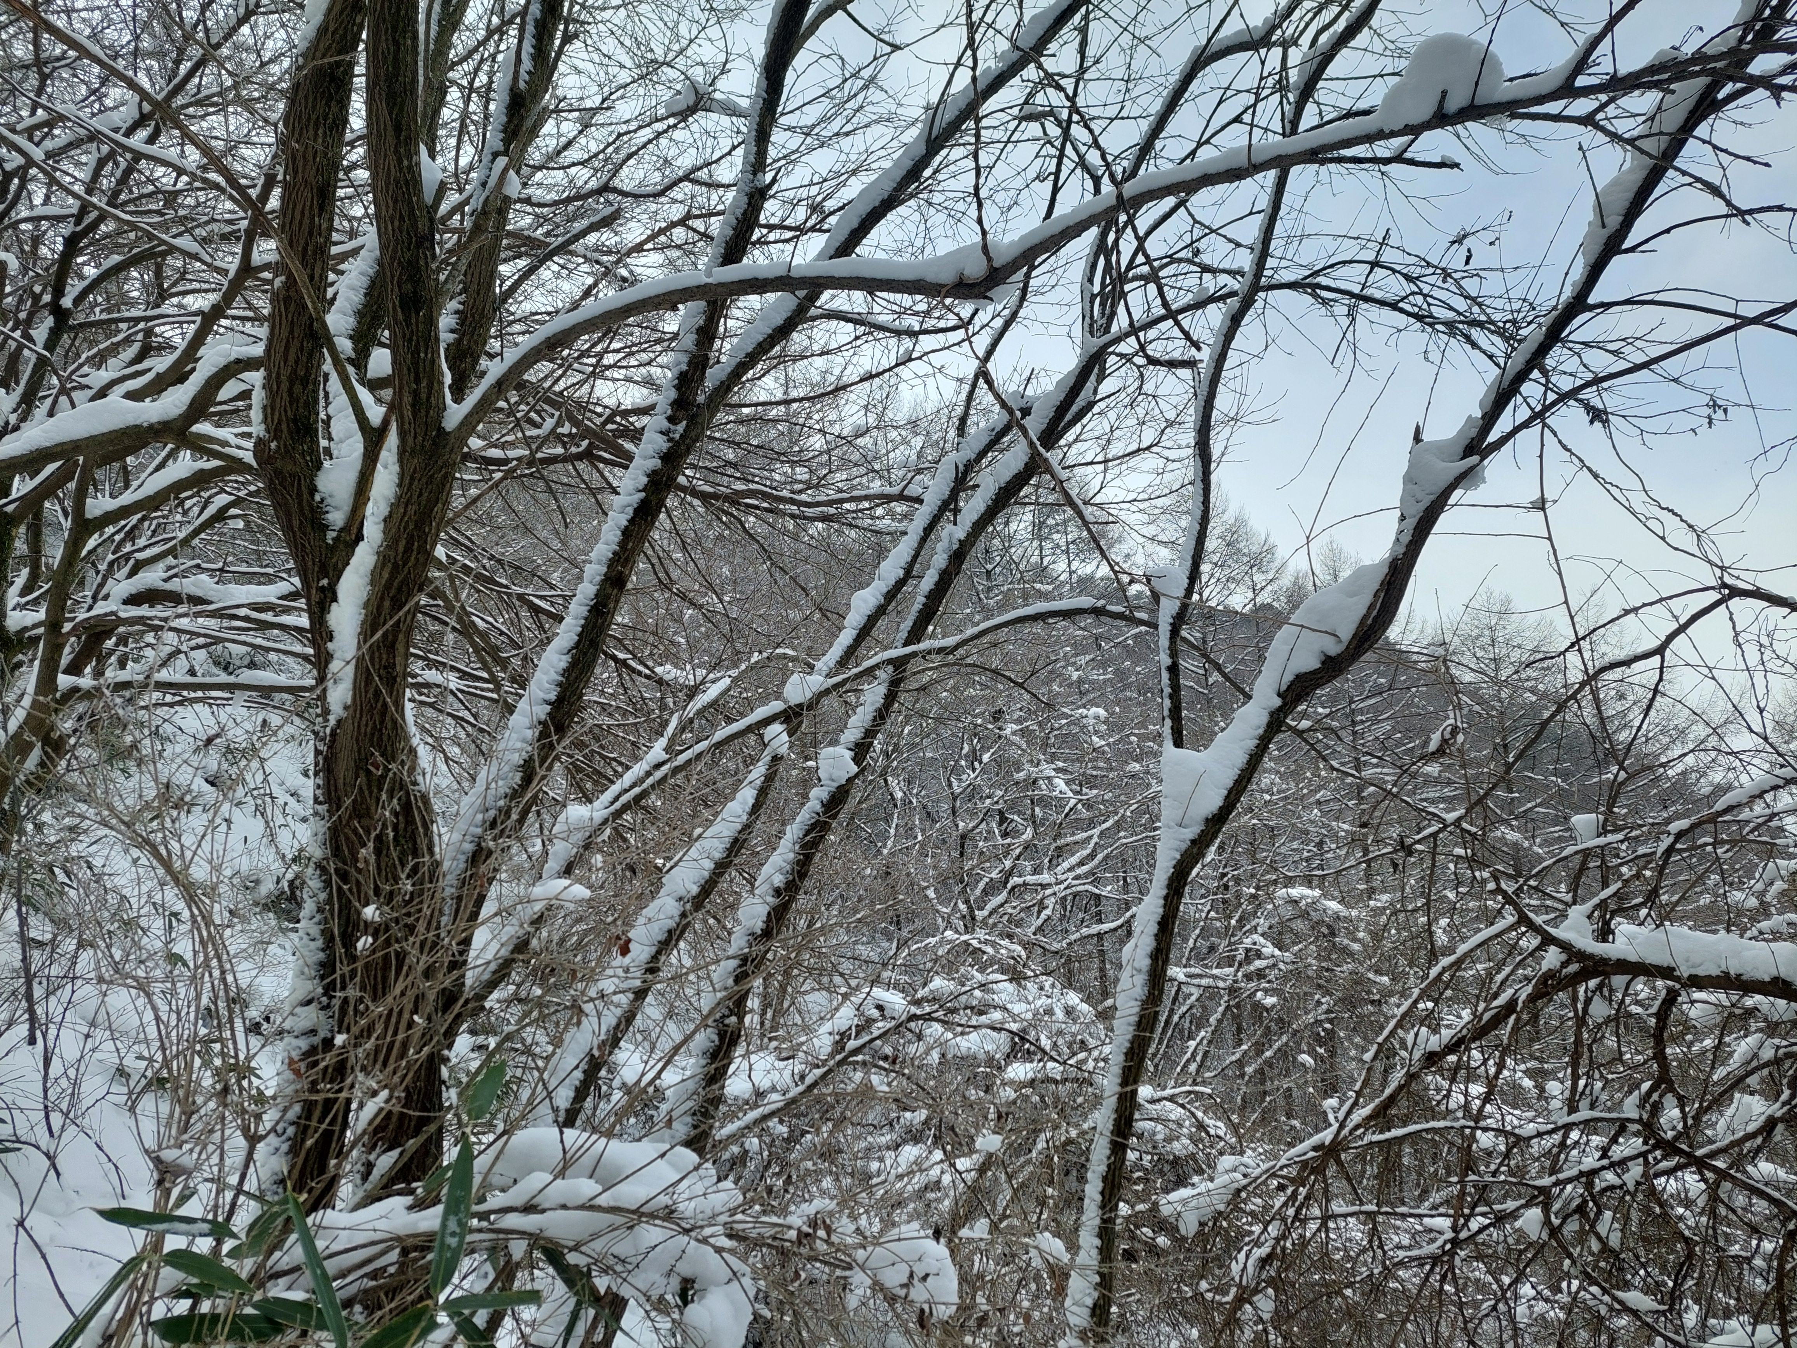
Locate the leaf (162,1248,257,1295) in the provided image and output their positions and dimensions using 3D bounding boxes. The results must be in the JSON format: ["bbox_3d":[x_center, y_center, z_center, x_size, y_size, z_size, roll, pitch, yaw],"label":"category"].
[{"bbox_3d":[-0.930,0.807,1.750,0.148,0.035,0.035,17,-12,20],"label":"leaf"}]

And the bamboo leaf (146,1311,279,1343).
[{"bbox_3d":[-0.905,0.865,1.720,0.182,0.038,0.035,0,-14,6],"label":"bamboo leaf"}]

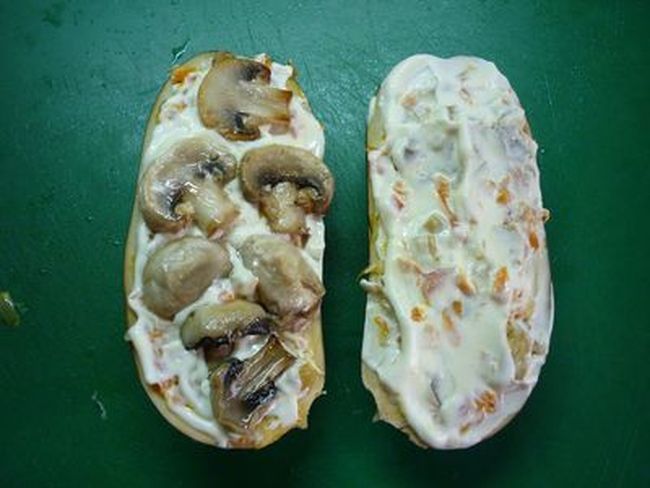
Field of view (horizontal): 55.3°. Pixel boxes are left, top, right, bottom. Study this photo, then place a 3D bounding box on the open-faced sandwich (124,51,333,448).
[{"bbox_3d":[-0.042,0.004,0.282,0.085,0.040,0.168,0,84,0],"label":"open-faced sandwich"}]

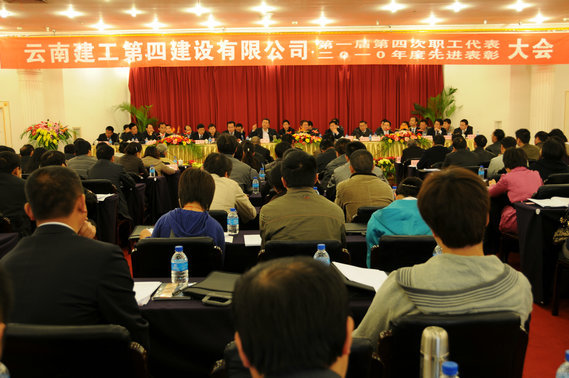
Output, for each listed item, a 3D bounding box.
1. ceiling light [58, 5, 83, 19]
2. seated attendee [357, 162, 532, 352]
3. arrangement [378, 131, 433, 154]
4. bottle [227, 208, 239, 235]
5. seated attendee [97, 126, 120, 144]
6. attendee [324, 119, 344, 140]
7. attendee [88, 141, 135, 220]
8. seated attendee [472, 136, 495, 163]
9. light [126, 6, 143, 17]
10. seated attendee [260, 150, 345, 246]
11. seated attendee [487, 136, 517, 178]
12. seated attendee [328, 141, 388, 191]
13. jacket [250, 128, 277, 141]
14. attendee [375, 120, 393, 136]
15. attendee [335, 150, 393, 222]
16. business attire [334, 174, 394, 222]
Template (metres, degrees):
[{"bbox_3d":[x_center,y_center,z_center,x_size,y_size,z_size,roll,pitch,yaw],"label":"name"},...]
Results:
[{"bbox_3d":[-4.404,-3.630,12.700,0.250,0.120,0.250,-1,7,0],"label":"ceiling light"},{"bbox_3d":[0.438,0.546,2.038,0.550,1.260,0.780,-2,6,-11],"label":"seated attendee"},{"bbox_3d":[2.673,-1.038,13.600,1.100,0.480,0.450,-1,6,0],"label":"arrangement"},{"bbox_3d":[-0.321,0.199,3.800,0.068,0.162,0.068,-1,6,0],"label":"bottle"},{"bbox_3d":[-3.740,-0.771,13.075,0.500,1.108,0.700,0,6,0],"label":"seated attendee"},{"bbox_3d":[1.132,-0.939,13.769,0.520,1.200,0.650,-1,7,0],"label":"attendee"},{"bbox_3d":[-1.945,0.125,6.961,0.500,1.290,0.750,0,6,5],"label":"attendee"},{"bbox_3d":[2.887,-0.183,9.286,0.480,1.250,0.750,-2,6,-15],"label":"seated attendee"},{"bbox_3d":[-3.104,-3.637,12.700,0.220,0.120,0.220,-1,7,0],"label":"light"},{"bbox_3d":[0.098,0.438,3.358,0.480,1.300,0.750,-1,6,0],"label":"seated attendee"},{"bbox_3d":[2.341,0.075,6.658,0.500,1.263,0.780,-2,6,-17],"label":"seated attendee"},{"bbox_3d":[0.633,0.216,5.362,0.500,1.268,0.780,-1,6,-8],"label":"seated attendee"},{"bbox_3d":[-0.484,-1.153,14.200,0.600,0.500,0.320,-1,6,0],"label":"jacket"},{"bbox_3d":[2.181,-0.869,13.180,0.500,1.189,0.700,0,6,0],"label":"attendee"},{"bbox_3d":[0.600,0.318,4.620,0.500,1.220,0.700,-1,7,0],"label":"attendee"},{"bbox_3d":[0.589,0.187,4.536,0.480,0.620,0.420,-1,7,0],"label":"business attire"}]

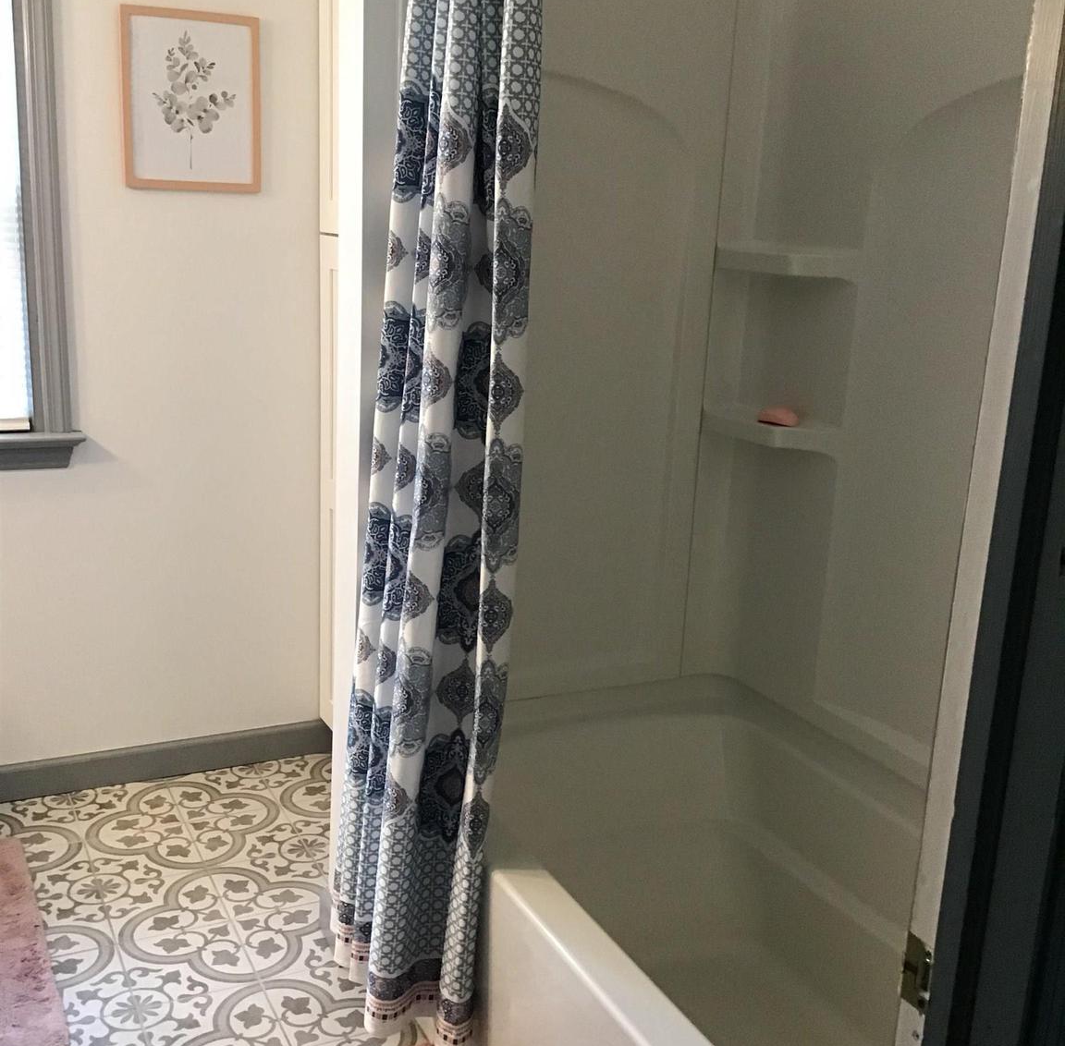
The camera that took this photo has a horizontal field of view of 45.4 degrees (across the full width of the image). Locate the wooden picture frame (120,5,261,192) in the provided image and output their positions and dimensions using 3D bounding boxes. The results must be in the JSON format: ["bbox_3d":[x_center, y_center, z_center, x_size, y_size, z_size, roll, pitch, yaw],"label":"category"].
[{"bbox_3d":[-0.750,-0.929,2.814,0.296,0.374,0.020,-5,16,-26],"label":"wooden picture frame"}]

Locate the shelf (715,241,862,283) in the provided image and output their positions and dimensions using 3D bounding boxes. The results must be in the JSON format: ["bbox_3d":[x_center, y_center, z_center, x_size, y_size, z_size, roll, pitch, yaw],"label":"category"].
[{"bbox_3d":[0.480,-0.490,2.393,0.129,0.050,0.270,-7,17,-34],"label":"shelf"}]

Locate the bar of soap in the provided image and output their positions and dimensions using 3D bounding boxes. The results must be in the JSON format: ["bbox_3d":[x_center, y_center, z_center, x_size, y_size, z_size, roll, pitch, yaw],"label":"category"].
[{"bbox_3d":[0.468,-0.201,2.425,0.083,0.030,0.054,15,19,39],"label":"bar of soap"}]

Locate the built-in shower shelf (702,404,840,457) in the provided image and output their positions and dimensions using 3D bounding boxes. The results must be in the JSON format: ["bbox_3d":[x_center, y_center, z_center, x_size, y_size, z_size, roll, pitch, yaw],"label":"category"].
[{"bbox_3d":[0.465,-0.178,2.473,0.129,0.052,0.270,-7,17,-34],"label":"built-in shower shelf"}]

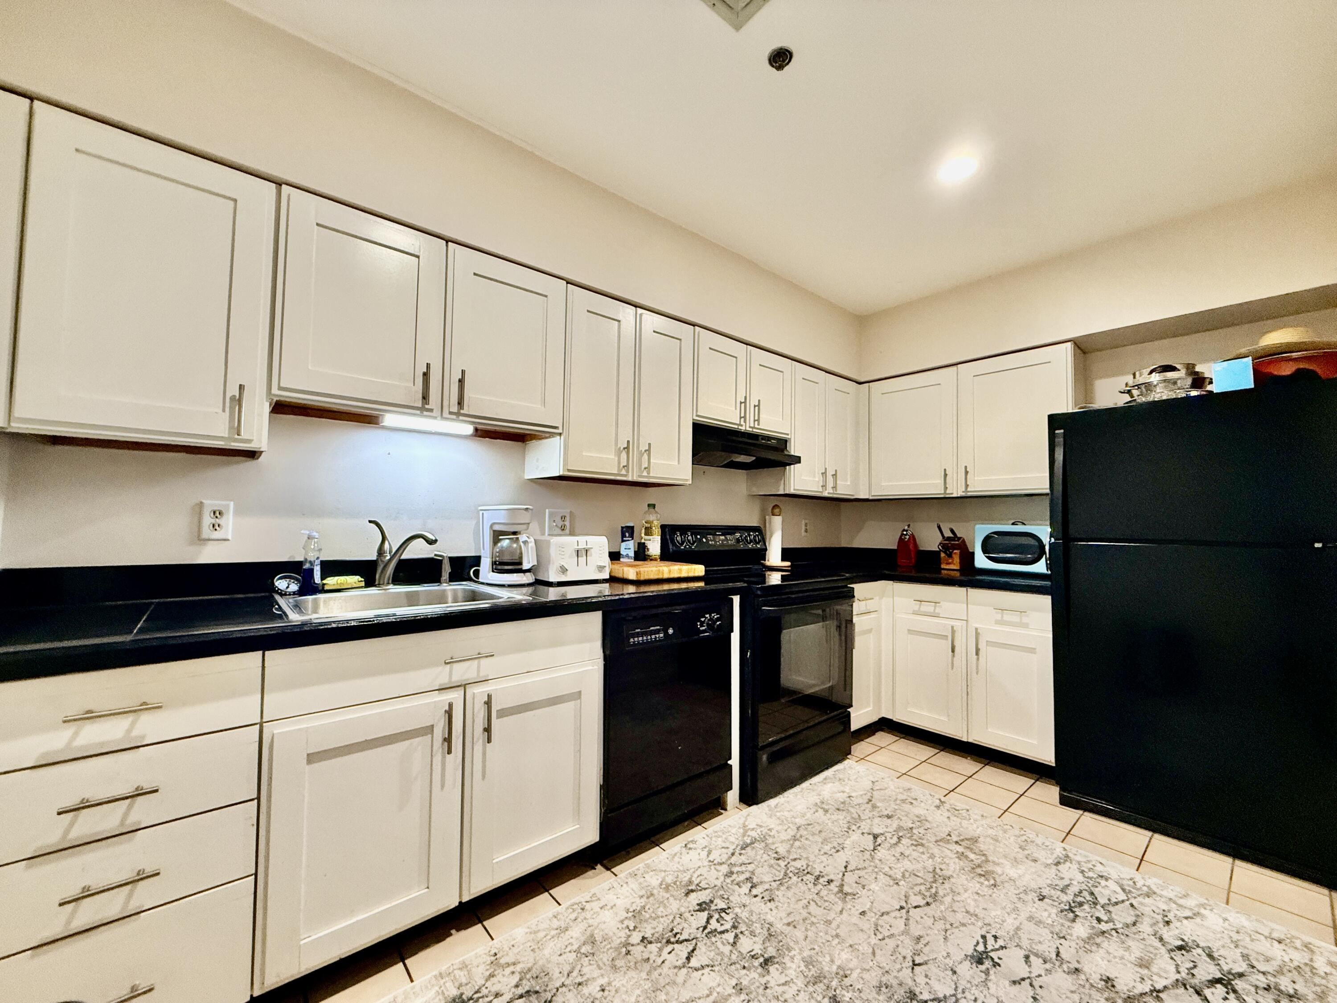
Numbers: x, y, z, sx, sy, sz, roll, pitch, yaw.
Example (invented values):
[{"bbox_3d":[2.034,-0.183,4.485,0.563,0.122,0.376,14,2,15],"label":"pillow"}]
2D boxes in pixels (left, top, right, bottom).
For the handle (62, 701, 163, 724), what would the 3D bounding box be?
[{"bbox_3d":[-1.064,0.402,1.040,0.133,0.014,0.036,3,-3,-41],"label":"handle"}]

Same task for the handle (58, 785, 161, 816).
[{"bbox_3d":[-1.074,0.571,1.042,0.137,0.013,0.036,3,-3,-41],"label":"handle"}]

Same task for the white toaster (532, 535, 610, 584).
[{"bbox_3d":[-0.420,0.231,2.205,0.284,0.187,0.275,3,-3,-41],"label":"white toaster"}]

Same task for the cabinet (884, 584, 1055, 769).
[{"bbox_3d":[1.698,0.821,2.897,0.647,0.752,0.812,3,-3,-41],"label":"cabinet"}]

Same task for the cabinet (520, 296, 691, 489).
[{"bbox_3d":[-0.244,-0.460,2.427,0.681,0.750,0.326,3,-3,-41],"label":"cabinet"}]

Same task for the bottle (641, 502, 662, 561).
[{"bbox_3d":[-0.086,0.155,2.651,0.097,0.287,0.097,1,-2,0],"label":"bottle"}]

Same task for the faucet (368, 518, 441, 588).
[{"bbox_3d":[-0.904,0.182,1.821,0.315,0.235,0.060,0,-3,22],"label":"faucet"}]

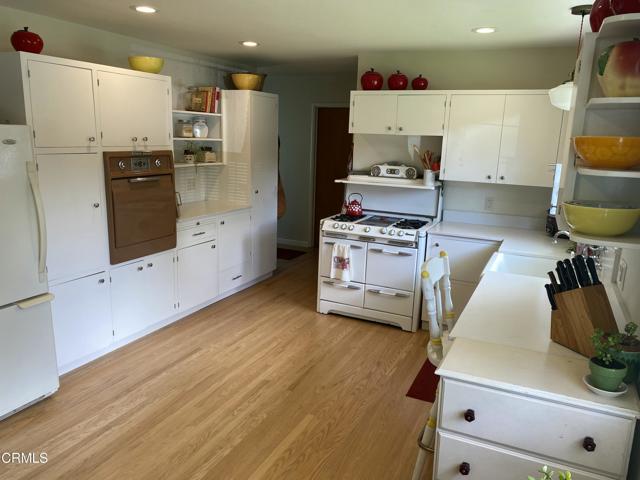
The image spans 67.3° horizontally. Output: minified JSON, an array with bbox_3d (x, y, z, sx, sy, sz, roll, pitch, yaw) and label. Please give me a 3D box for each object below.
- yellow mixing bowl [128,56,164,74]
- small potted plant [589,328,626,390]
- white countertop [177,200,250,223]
[{"bbox_3d":[-1.386,-1.377,3.846,0.270,0.130,0.270,2,12,0],"label":"yellow mixing bowl"},{"bbox_3d":[0.922,0.372,1.535,0.115,0.180,0.115,8,13,25],"label":"small potted plant"},{"bbox_3d":[-1.280,-0.269,4.756,0.660,0.040,1.120,8,13,25],"label":"white countertop"}]

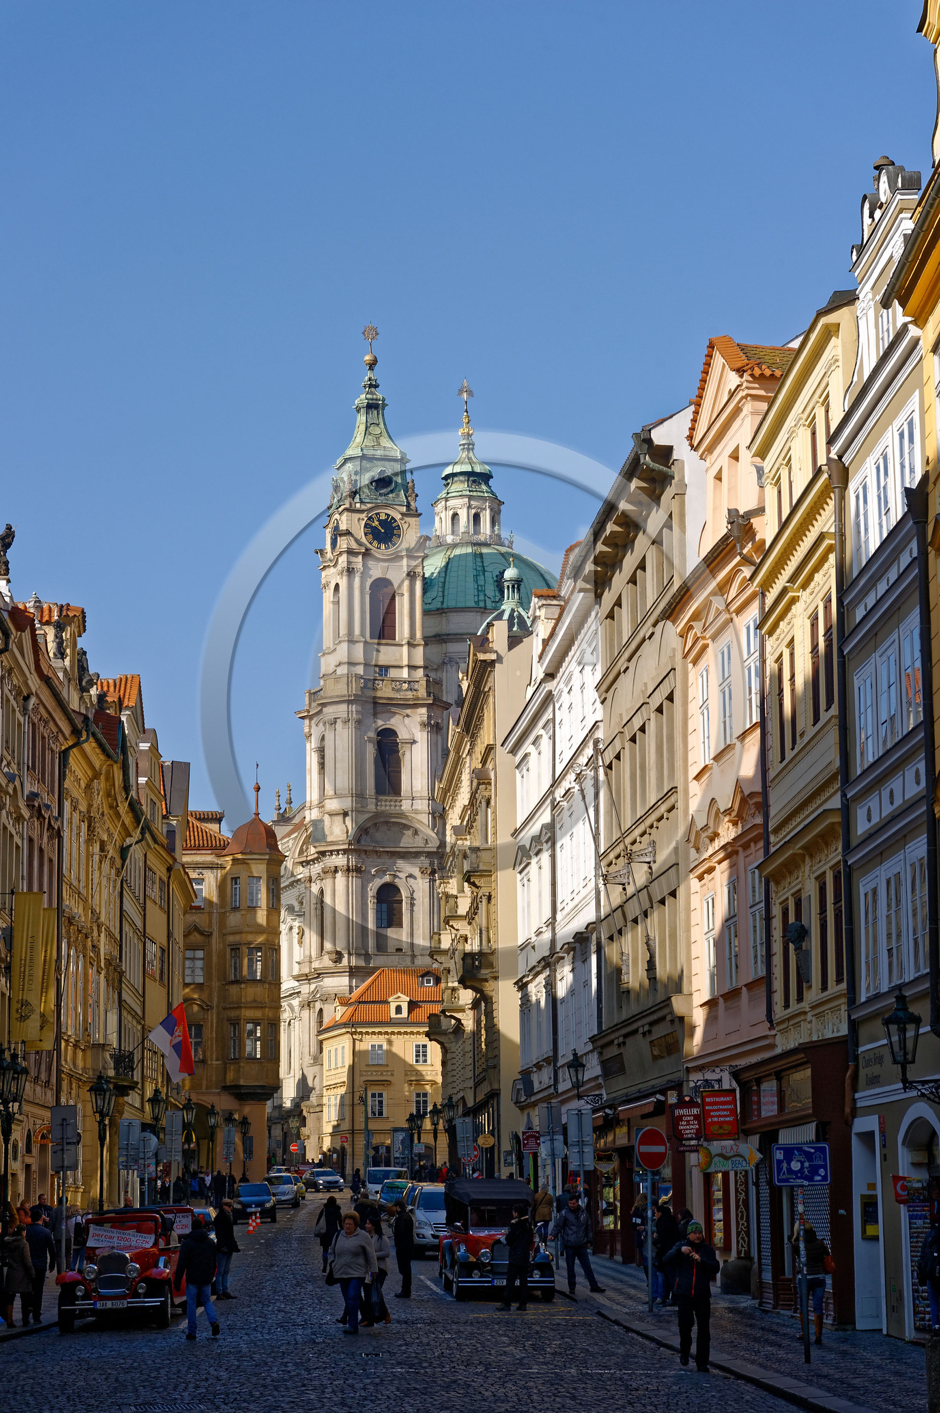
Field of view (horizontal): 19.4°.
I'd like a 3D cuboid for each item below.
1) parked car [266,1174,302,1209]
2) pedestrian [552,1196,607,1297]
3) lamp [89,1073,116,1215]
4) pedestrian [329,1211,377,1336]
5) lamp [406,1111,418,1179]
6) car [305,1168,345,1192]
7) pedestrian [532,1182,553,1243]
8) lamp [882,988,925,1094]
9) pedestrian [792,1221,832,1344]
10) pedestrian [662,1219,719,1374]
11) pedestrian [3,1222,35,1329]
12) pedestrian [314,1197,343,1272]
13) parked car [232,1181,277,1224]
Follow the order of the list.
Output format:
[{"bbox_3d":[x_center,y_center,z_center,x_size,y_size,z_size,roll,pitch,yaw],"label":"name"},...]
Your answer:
[{"bbox_3d":[-8.733,22.243,126.206,1.760,1.500,4.200,0,-10,-2],"label":"parked car"},{"bbox_3d":[1.885,9.452,48.253,0.880,1.720,0.480,-6,-11,26],"label":"pedestrian"},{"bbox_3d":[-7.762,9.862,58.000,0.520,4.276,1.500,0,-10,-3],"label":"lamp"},{"bbox_3d":[-1.685,8.052,39.152,0.620,1.690,0.520,-4,-11,17],"label":"pedestrian"},{"bbox_3d":[-3.046,23.394,143.000,0.520,4.483,0.520,0,-10,-3],"label":"lamp"},{"bbox_3d":[-9.390,30.071,174.381,1.810,1.470,4.700,2,-11,-14],"label":"car"},{"bbox_3d":[1.897,13.258,71.500,0.540,1.654,0.380,1,-10,-5],"label":"pedestrian"},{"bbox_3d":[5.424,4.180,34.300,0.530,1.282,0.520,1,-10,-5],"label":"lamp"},{"bbox_3d":[4.610,7.758,37.000,0.540,1.624,0.420,1,-10,-8],"label":"pedestrian"},{"bbox_3d":[2.682,7.114,33.200,0.660,1.783,0.450,0,-10,-2],"label":"pedestrian"},{"bbox_3d":[-7.167,9.025,43.644,0.420,1.600,0.500,9,-14,-44],"label":"pedestrian"},{"bbox_3d":[-3.138,11.733,61.000,0.580,1.686,0.420,0,-10,-3],"label":"pedestrian"},{"bbox_3d":[-8.276,19.097,105.572,1.650,1.430,3.950,0,-10,-4],"label":"parked car"}]

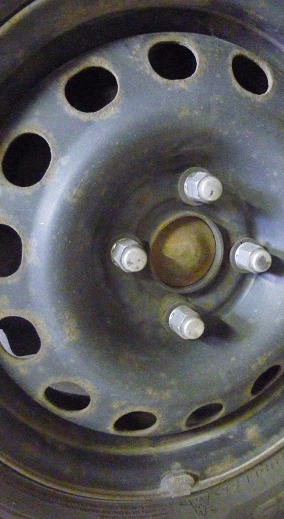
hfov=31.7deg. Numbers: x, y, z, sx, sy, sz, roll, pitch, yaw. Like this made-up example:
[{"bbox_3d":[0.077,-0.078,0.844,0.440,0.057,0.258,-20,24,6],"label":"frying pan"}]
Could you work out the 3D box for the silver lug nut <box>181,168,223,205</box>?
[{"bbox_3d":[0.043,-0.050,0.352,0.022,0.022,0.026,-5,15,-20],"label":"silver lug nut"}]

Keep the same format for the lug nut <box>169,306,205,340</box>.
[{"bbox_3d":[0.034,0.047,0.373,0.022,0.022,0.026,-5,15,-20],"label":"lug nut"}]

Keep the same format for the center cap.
[{"bbox_3d":[0.033,-0.005,0.376,0.056,0.056,0.013,-5,15,-20],"label":"center cap"}]

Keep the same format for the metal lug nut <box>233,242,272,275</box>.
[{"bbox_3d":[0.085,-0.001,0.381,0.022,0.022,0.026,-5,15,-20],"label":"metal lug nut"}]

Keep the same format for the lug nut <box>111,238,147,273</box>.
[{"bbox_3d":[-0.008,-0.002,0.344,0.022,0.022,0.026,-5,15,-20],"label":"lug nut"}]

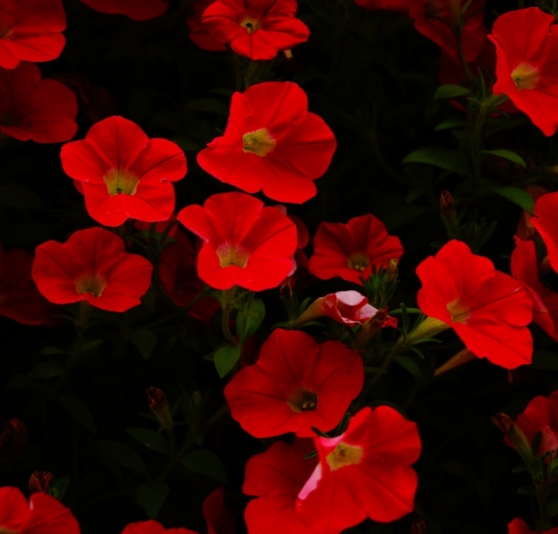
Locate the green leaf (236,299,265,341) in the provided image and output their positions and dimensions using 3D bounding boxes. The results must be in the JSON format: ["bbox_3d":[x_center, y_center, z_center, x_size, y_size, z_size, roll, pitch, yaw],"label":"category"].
[{"bbox_3d":[-0.015,0.028,0.860,0.016,0.005,0.024,19,67,-2],"label":"green leaf"}]

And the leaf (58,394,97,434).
[{"bbox_3d":[-0.114,0.084,0.920,0.031,0.005,0.014,43,55,9],"label":"leaf"}]

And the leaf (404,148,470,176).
[{"bbox_3d":[0.085,-0.058,0.890,0.036,0.007,0.017,6,28,-17],"label":"leaf"}]

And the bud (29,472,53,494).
[{"bbox_3d":[-0.123,0.112,0.840,0.013,0.016,0.013,0,24,0],"label":"bud"}]

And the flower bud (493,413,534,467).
[{"bbox_3d":[0.126,0.092,0.870,0.010,0.032,0.010,-36,9,-7],"label":"flower bud"}]

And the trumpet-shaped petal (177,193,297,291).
[{"bbox_3d":[-0.022,-0.013,0.860,0.063,0.036,0.058,0,57,-3],"label":"trumpet-shaped petal"}]

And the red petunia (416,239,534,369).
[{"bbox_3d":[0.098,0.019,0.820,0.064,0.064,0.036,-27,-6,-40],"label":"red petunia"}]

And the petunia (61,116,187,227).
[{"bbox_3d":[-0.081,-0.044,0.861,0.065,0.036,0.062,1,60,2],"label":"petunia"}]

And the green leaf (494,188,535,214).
[{"bbox_3d":[0.127,-0.036,0.880,0.024,0.006,0.013,27,44,21],"label":"green leaf"}]

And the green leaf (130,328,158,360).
[{"bbox_3d":[-0.077,0.044,0.920,0.014,0.004,0.020,-16,66,-8],"label":"green leaf"}]

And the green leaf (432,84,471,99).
[{"bbox_3d":[0.095,-0.096,0.890,0.021,0.005,0.012,-9,31,-20],"label":"green leaf"}]

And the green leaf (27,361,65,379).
[{"bbox_3d":[-0.130,0.058,0.910,0.023,0.005,0.013,-9,38,-21],"label":"green leaf"}]

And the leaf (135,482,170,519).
[{"bbox_3d":[-0.069,0.127,0.880,0.018,0.006,0.021,0,56,0],"label":"leaf"}]

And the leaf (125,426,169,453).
[{"bbox_3d":[-0.070,0.093,0.870,0.025,0.006,0.014,25,47,16],"label":"leaf"}]

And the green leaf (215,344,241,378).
[{"bbox_3d":[-0.028,0.051,0.870,0.014,0.004,0.021,23,66,15],"label":"green leaf"}]

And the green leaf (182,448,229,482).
[{"bbox_3d":[-0.040,0.108,0.880,0.027,0.006,0.018,29,48,20],"label":"green leaf"}]

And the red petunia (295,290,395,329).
[{"bbox_3d":[0.034,0.022,0.840,0.050,0.022,0.026,-5,24,25],"label":"red petunia"}]

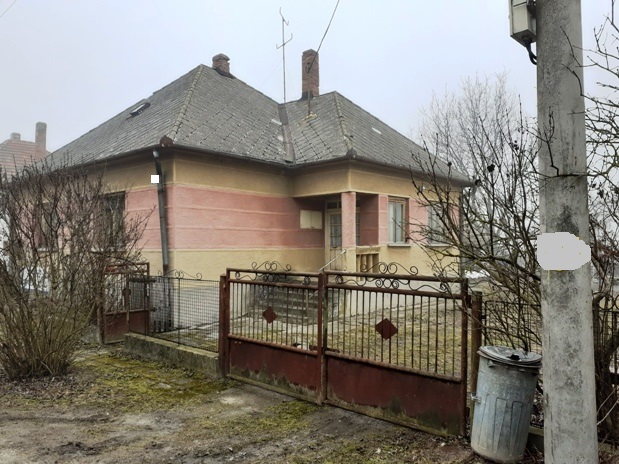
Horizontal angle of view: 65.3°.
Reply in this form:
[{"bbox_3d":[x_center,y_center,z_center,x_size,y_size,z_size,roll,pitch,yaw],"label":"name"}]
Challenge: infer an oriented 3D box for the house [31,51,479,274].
[{"bbox_3d":[-2.513,-2.119,16.331,12.100,8.480,10.750,-1,-2,41],"label":"house"}]

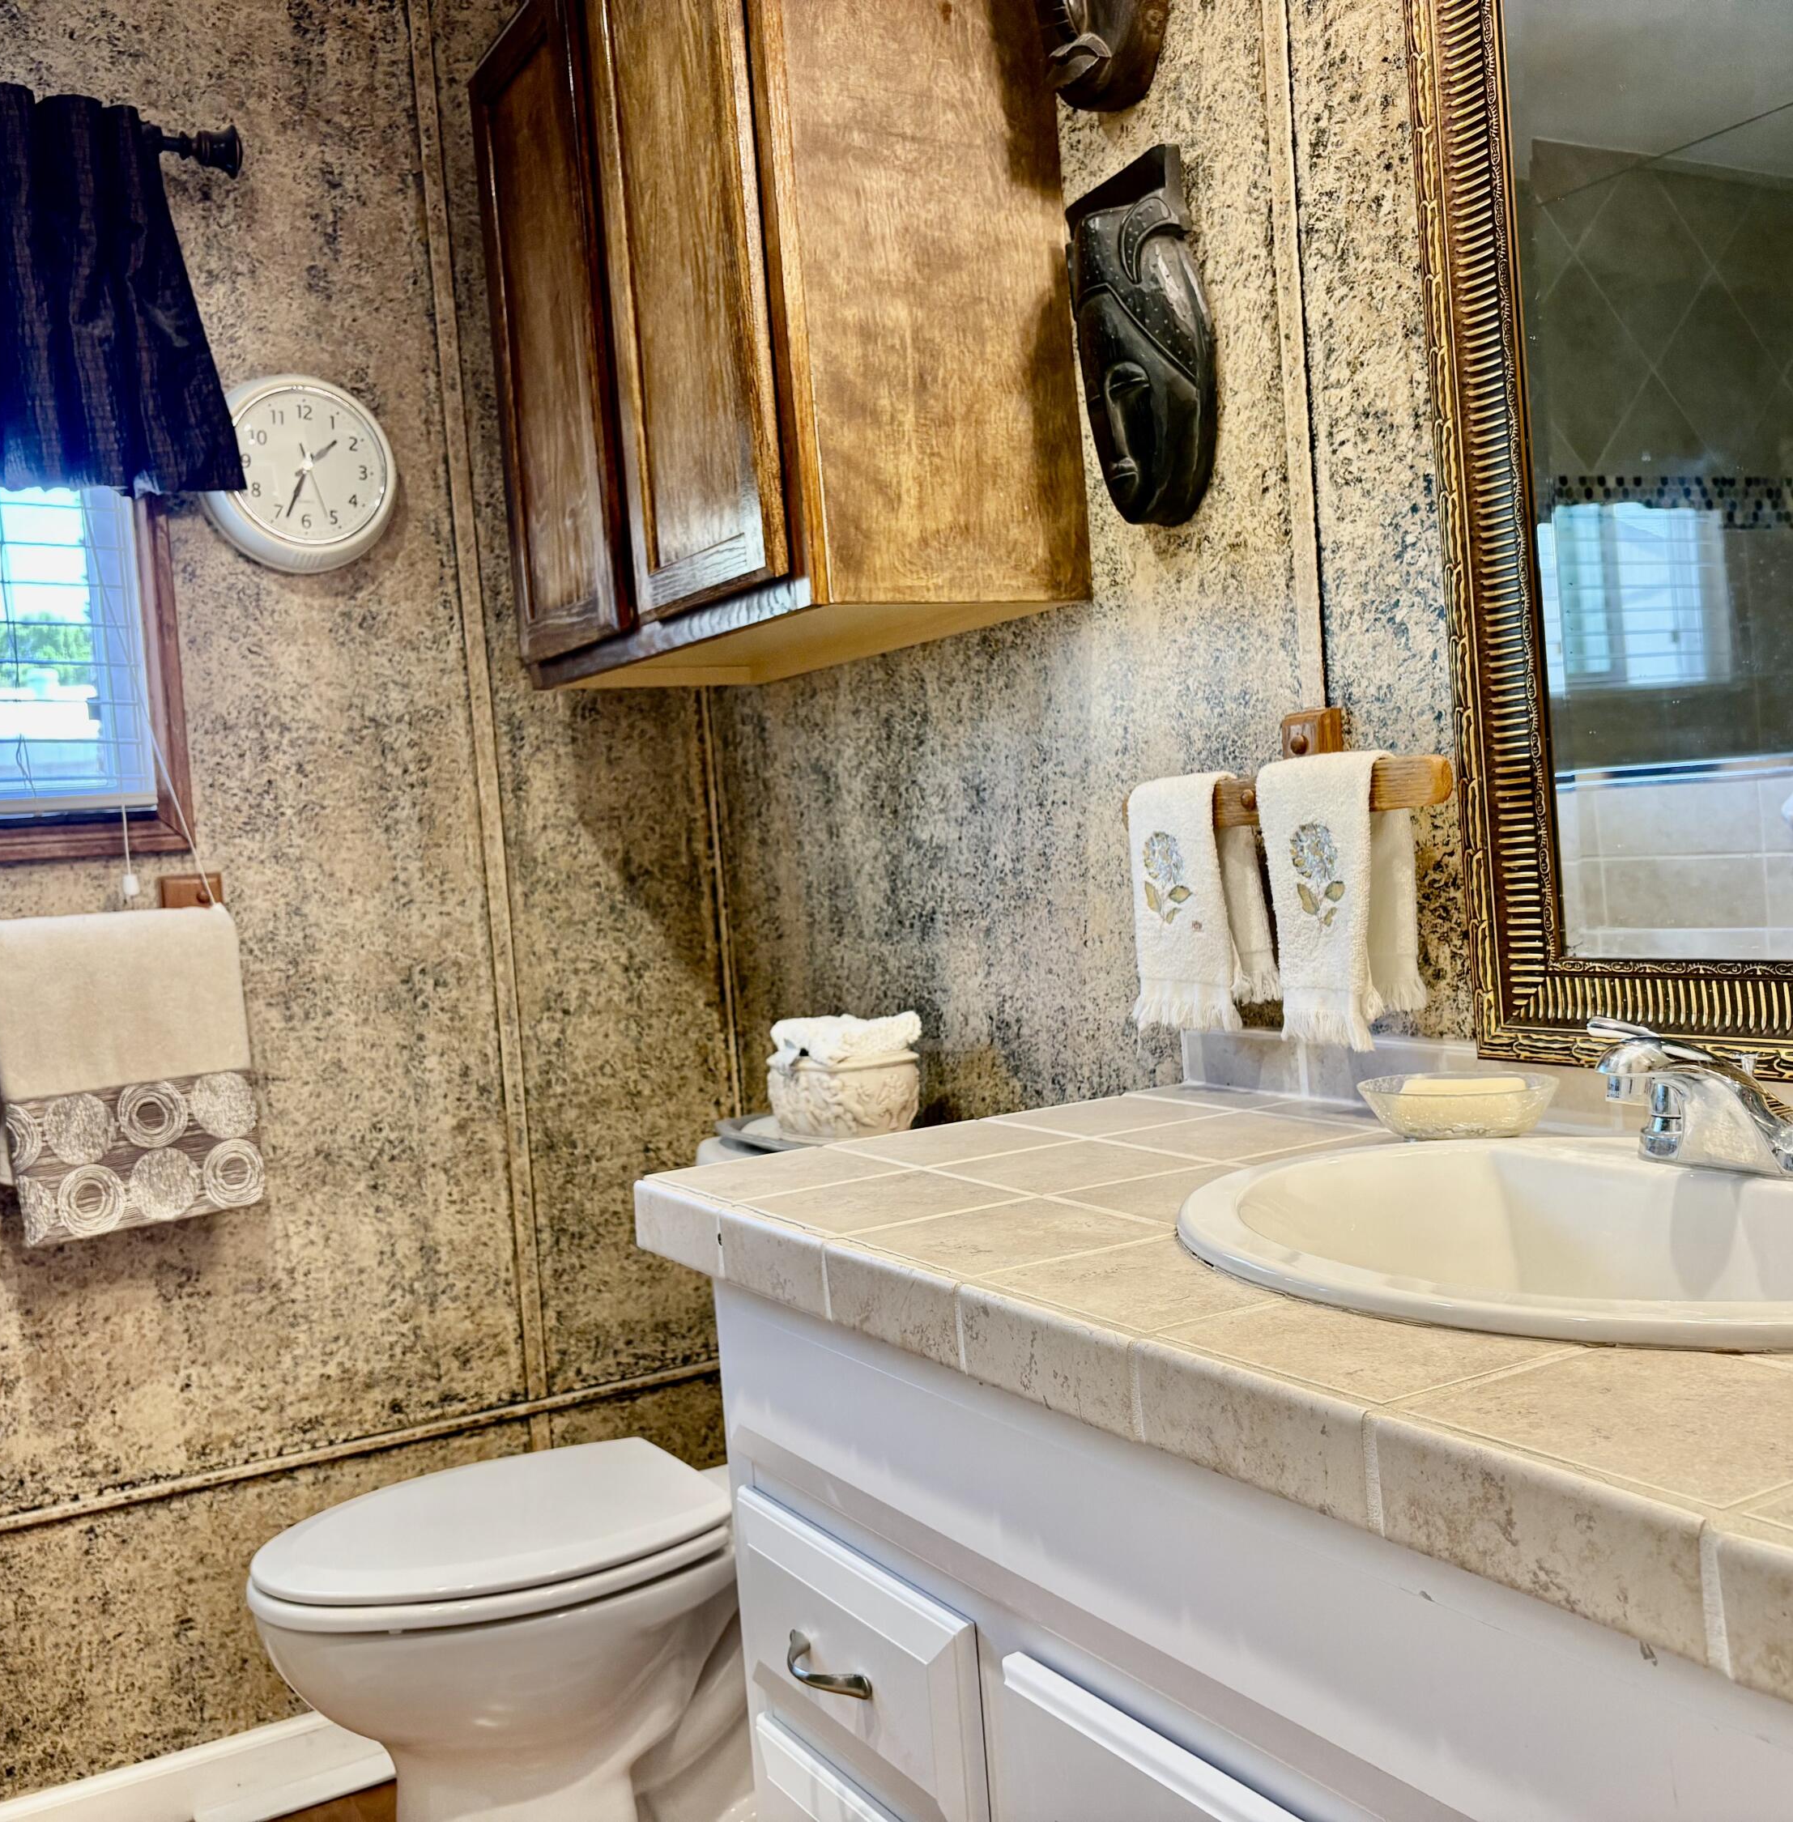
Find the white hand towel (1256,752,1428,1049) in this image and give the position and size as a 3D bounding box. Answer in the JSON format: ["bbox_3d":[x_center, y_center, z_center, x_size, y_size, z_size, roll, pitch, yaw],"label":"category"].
[{"bbox_3d":[0.353,-0.008,1.452,0.052,0.232,0.132,-5,2,-30],"label":"white hand towel"}]

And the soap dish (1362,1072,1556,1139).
[{"bbox_3d":[0.420,0.149,1.369,0.105,0.037,0.165,-5,2,-30],"label":"soap dish"}]

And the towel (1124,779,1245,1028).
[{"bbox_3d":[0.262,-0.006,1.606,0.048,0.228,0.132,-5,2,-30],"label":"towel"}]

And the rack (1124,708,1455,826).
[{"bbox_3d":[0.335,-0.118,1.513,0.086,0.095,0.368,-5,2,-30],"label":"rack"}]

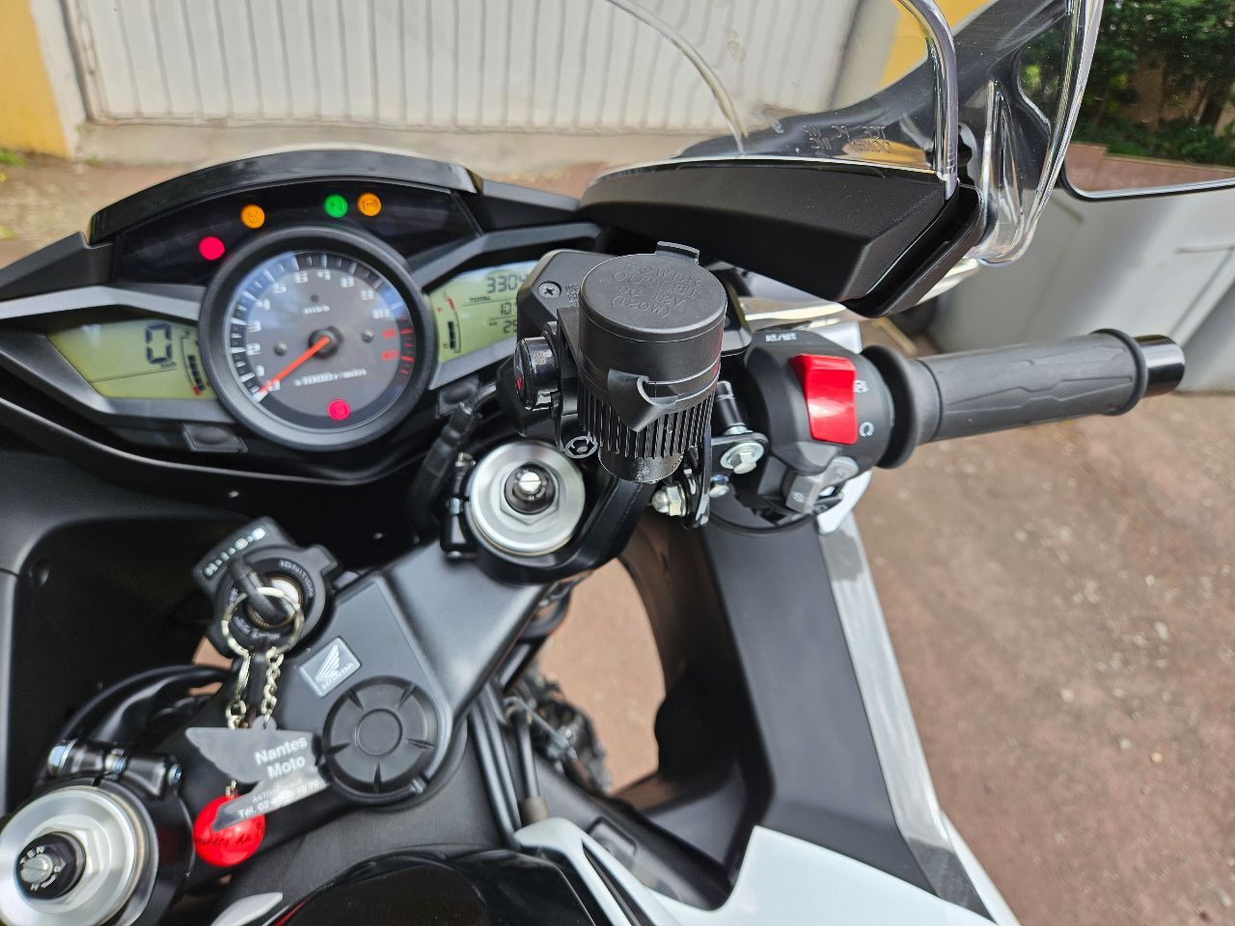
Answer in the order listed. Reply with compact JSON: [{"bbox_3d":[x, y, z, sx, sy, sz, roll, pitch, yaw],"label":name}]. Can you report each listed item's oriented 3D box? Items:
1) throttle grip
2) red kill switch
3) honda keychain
[{"bbox_3d":[0.180,-0.035,0.362,0.154,0.051,0.051,-9,0,-16],"label":"throttle grip"},{"bbox_3d":[0.078,-0.024,0.308,0.019,0.033,0.014,-6,10,-15],"label":"red kill switch"},{"bbox_3d":[-0.135,0.098,0.307,0.052,0.103,0.030,4,-4,-1],"label":"honda keychain"}]

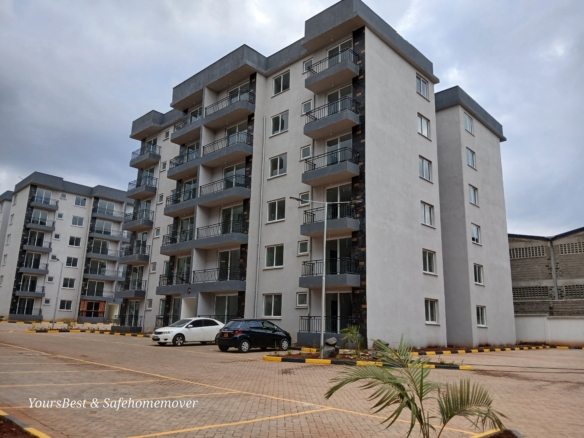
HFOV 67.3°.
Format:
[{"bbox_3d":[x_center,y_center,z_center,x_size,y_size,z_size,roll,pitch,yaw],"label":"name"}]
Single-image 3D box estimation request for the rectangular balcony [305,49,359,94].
[{"bbox_3d":[2.333,-8.658,25.824,3.185,1.362,1.080,-11,-18,42],"label":"rectangular balcony"}]

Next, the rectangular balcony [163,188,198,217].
[{"bbox_3d":[-7.825,-1.178,32.752,4.553,1.300,1.040,-11,-18,43],"label":"rectangular balcony"}]

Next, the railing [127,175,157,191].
[{"bbox_3d":[-13.455,-2.996,39.536,3.335,0.860,0.953,-10,-17,43],"label":"railing"}]

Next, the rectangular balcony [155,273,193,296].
[{"bbox_3d":[-8.003,4.645,31.408,4.650,1.414,0.980,-10,-17,43],"label":"rectangular balcony"}]

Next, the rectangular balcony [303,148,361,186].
[{"bbox_3d":[2.149,-2.825,24.427,3.185,1.362,1.080,-11,-18,42],"label":"rectangular balcony"}]

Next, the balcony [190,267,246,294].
[{"bbox_3d":[-4.757,4.062,28.362,4.327,1.414,0.980,-10,-17,43],"label":"balcony"}]

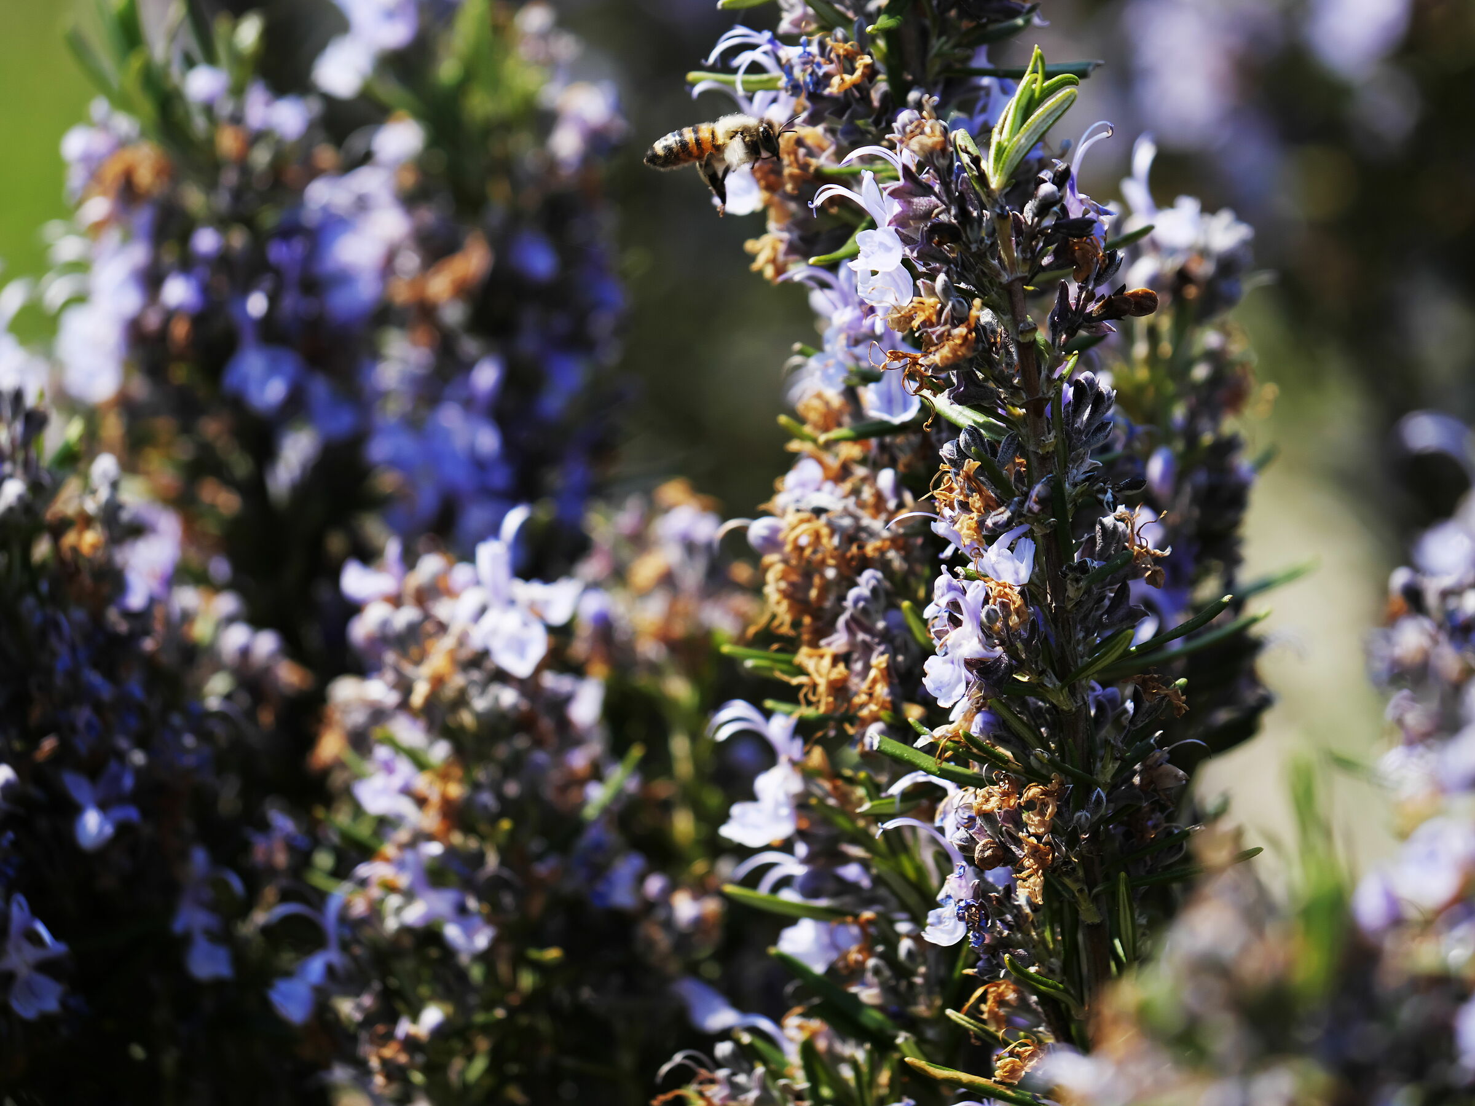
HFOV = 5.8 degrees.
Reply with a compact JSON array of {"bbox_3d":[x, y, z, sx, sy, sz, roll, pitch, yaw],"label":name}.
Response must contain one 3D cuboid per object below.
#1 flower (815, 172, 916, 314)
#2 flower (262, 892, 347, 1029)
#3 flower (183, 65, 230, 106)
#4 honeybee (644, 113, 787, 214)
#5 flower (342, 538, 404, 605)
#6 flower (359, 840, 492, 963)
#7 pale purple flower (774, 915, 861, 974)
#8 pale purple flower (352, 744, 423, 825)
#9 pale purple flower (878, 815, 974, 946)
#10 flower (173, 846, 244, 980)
[{"bbox_3d":[0.012,-0.029,1.360,0.009,0.013,0.007,-4,11,-23],"label":"flower"},{"bbox_3d":[-0.041,0.039,1.395,0.007,0.013,0.007,-4,11,-23],"label":"flower"},{"bbox_3d":[-0.054,-0.047,1.470,0.004,0.004,0.004,6,11,30],"label":"flower"},{"bbox_3d":[-0.002,-0.036,1.360,0.013,0.009,0.007,-8,10,-3],"label":"honeybee"},{"bbox_3d":[-0.035,0.002,1.410,0.006,0.006,0.006,-6,11,-30],"label":"flower"},{"bbox_3d":[-0.030,0.033,1.400,0.011,0.011,0.011,-9,13,-41],"label":"flower"},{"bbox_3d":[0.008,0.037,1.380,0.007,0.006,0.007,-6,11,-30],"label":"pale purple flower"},{"bbox_3d":[-0.034,0.022,1.400,0.006,0.008,0.006,-8,13,-40],"label":"pale purple flower"},{"bbox_3d":[0.018,0.031,1.360,0.008,0.012,0.007,-4,10,-20],"label":"pale purple flower"},{"bbox_3d":[-0.051,0.035,1.400,0.006,0.013,0.006,-9,13,-41],"label":"flower"}]

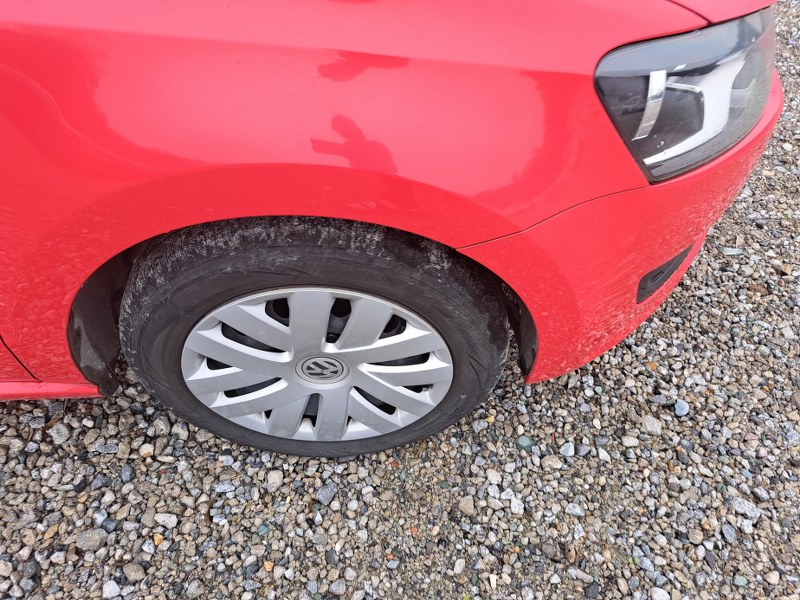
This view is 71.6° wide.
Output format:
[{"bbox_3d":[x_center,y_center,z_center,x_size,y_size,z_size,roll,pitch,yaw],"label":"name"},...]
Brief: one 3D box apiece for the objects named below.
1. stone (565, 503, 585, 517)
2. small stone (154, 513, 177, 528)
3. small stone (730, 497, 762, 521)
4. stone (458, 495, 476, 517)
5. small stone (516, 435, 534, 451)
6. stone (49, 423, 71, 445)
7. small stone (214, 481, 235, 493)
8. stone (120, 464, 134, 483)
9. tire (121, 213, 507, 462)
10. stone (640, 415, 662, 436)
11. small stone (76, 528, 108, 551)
[{"bbox_3d":[0.319,0.381,1.008,0.032,0.017,0.022,9,49,8],"label":"stone"},{"bbox_3d":[-0.422,0.394,0.997,0.042,0.018,0.023,15,50,13],"label":"small stone"},{"bbox_3d":[0.620,0.373,0.993,0.049,0.023,0.029,20,50,17],"label":"small stone"},{"bbox_3d":[0.121,0.369,0.997,0.026,0.018,0.037,-4,47,-4],"label":"stone"},{"bbox_3d":[0.248,0.282,1.096,0.034,0.019,0.025,23,52,19],"label":"small stone"},{"bbox_3d":[-0.672,0.264,1.095,0.050,0.023,0.032,36,57,29],"label":"stone"},{"bbox_3d":[-0.323,0.343,1.021,0.037,0.015,0.021,0,47,0],"label":"small stone"},{"bbox_3d":[-0.510,0.325,1.038,0.018,0.013,0.036,-14,49,-13],"label":"stone"},{"bbox_3d":[-0.125,0.051,0.901,0.602,0.595,0.190,-1,47,-1],"label":"tire"},{"bbox_3d":[0.502,0.250,1.107,0.039,0.028,0.041,13,48,11],"label":"stone"},{"bbox_3d":[-0.539,0.420,0.972,0.050,0.027,0.035,-6,49,-6],"label":"small stone"}]

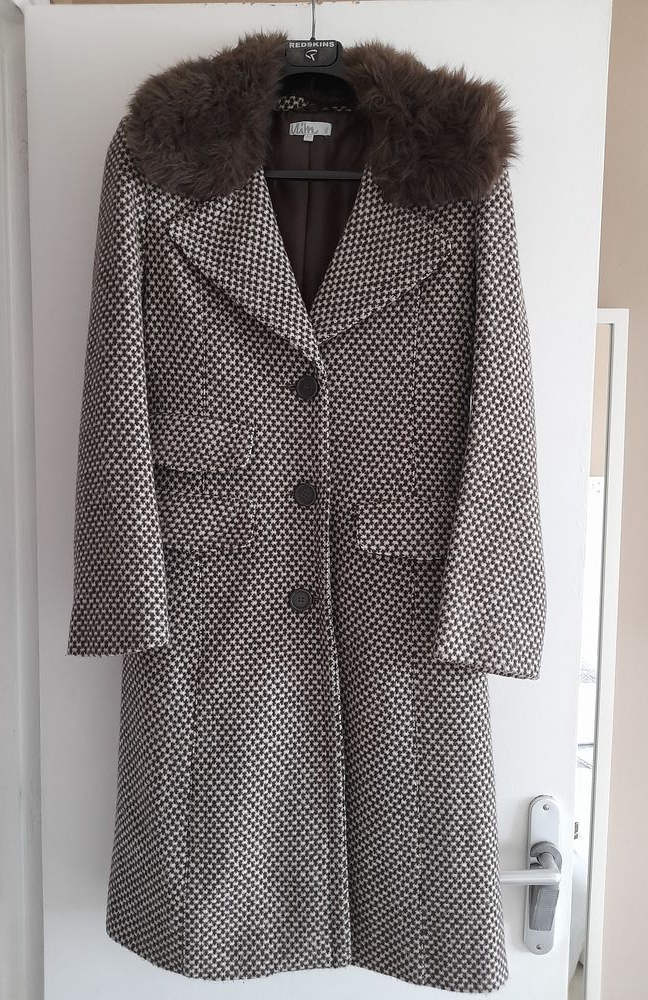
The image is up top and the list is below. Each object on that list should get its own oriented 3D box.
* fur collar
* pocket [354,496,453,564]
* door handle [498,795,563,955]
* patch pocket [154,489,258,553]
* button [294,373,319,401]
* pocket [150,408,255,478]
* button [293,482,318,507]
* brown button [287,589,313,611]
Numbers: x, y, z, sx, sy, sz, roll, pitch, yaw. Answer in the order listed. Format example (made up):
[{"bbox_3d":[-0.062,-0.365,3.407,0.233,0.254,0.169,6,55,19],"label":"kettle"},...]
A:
[{"bbox_3d":[-0.004,-0.436,0.827,0.440,0.205,0.130,2,5,1],"label":"fur collar"},{"bbox_3d":[0.102,0.034,0.869,0.125,0.074,0.015,3,5,-9],"label":"pocket"},{"bbox_3d":[0.243,0.497,0.935,0.136,0.222,0.060,1,5,1],"label":"door handle"},{"bbox_3d":[-0.143,0.026,0.872,0.124,0.070,0.015,6,5,10],"label":"patch pocket"},{"bbox_3d":[-0.020,-0.133,0.849,0.025,0.025,0.005,2,5,1],"label":"button"},{"bbox_3d":[-0.147,-0.068,0.864,0.128,0.073,0.015,6,5,10],"label":"pocket"},{"bbox_3d":[-0.022,-0.006,0.856,0.025,0.025,0.005,2,5,1],"label":"button"},{"bbox_3d":[-0.028,0.119,0.863,0.025,0.025,0.005,2,5,1],"label":"brown button"}]

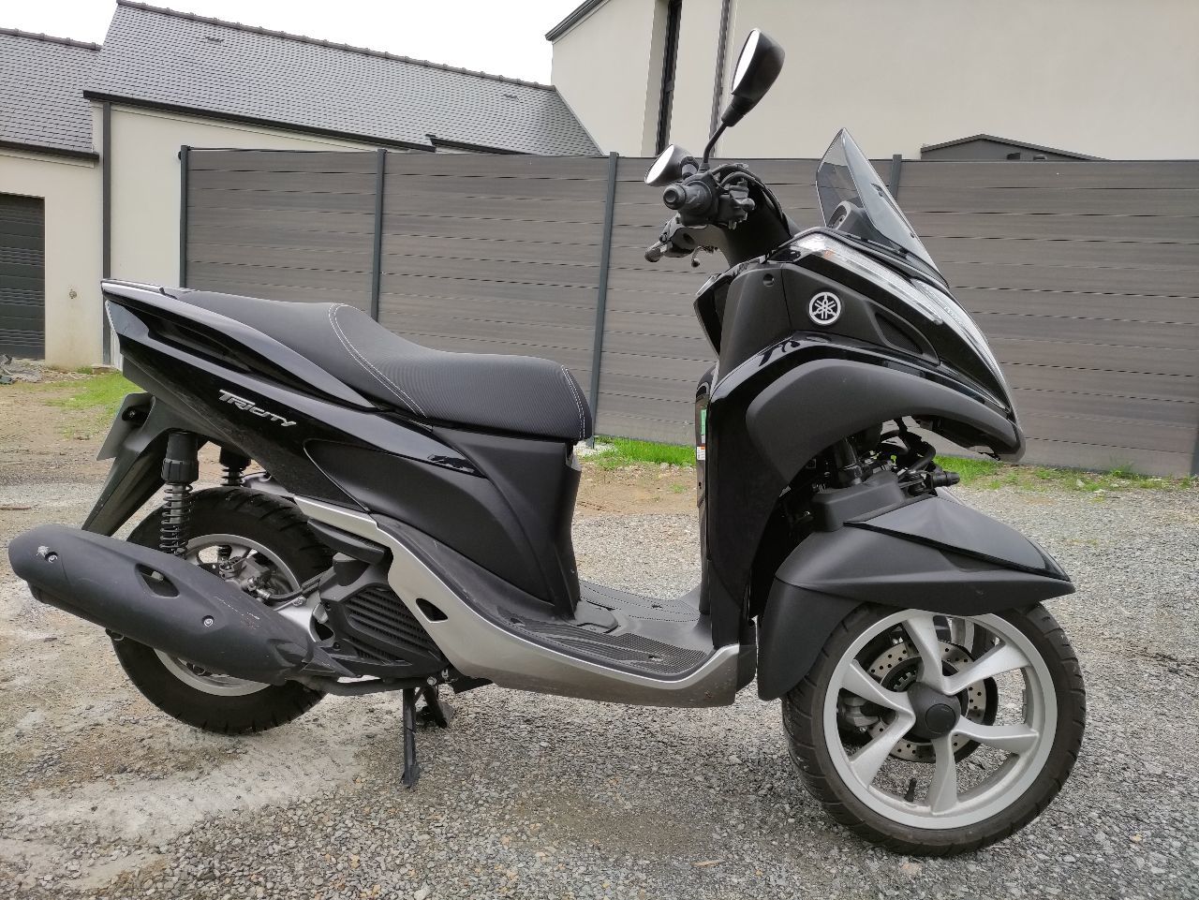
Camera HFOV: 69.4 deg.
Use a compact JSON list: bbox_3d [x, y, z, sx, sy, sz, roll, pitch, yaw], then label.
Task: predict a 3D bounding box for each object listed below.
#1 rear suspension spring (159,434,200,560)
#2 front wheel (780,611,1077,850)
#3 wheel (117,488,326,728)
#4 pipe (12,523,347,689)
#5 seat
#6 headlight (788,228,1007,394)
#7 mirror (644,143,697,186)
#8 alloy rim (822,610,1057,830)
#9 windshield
[{"bbox_3d":[-0.783,0.096,1.613,0.070,0.260,0.070,4,5,4],"label":"rear suspension spring"},{"bbox_3d":[0.566,0.439,1.462,0.500,0.500,0.100,4,5,1],"label":"front wheel"},{"bbox_3d":[-0.735,0.323,1.749,0.505,0.505,0.115,4,5,4],"label":"wheel"},{"bbox_3d":[-0.769,0.276,1.581,0.610,0.165,0.135,21,6,2],"label":"pipe"},{"bbox_3d":[-0.426,-0.169,1.685,0.850,0.235,0.310,4,5,4],"label":"seat"},{"bbox_3d":[0.539,-0.243,1.605,0.440,0.250,0.340,4,5,4],"label":"headlight"},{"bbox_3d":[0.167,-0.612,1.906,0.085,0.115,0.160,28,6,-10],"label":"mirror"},{"bbox_3d":[0.566,0.439,1.458,0.385,0.385,0.075,4,5,1],"label":"alloy rim"},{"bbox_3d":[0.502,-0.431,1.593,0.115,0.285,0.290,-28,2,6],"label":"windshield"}]

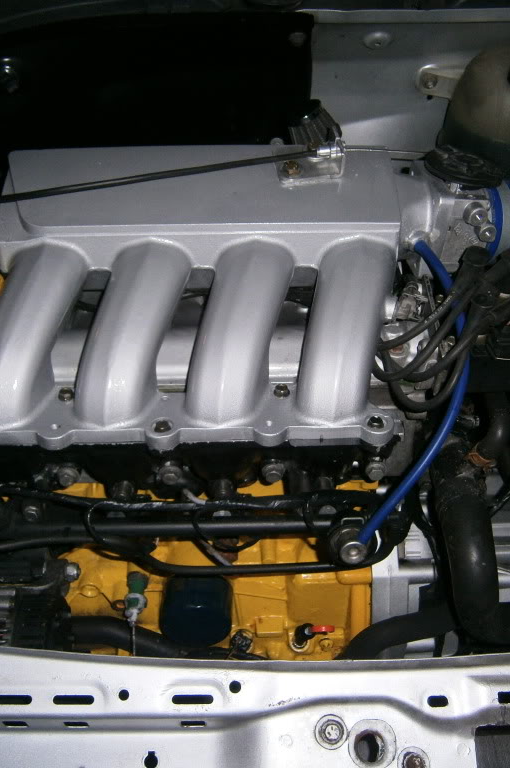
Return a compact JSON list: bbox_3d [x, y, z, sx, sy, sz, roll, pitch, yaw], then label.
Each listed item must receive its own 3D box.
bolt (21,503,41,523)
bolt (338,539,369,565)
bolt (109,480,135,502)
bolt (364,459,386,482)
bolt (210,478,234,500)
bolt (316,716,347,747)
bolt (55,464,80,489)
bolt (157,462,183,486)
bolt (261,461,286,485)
[{"bbox_3d":[-0.206,0.119,0.710,0.016,0.016,0.013,0,30,0],"label":"bolt"},{"bbox_3d":[0.087,0.149,0.680,0.023,0.023,0.016,0,24,0],"label":"bolt"},{"bbox_3d":[-0.121,0.099,0.705,0.021,0.021,0.020,0,37,0],"label":"bolt"},{"bbox_3d":[0.108,0.079,0.695,0.018,0.018,0.015,0,30,0],"label":"bolt"},{"bbox_3d":[-0.031,0.097,0.705,0.021,0.021,0.020,0,37,0],"label":"bolt"},{"bbox_3d":[0.055,0.251,0.555,0.022,0.012,0.022,0,57,0],"label":"bolt"},{"bbox_3d":[-0.169,0.084,0.695,0.021,0.021,0.016,0,29,0],"label":"bolt"},{"bbox_3d":[-0.076,0.082,0.695,0.021,0.021,0.016,0,29,0],"label":"bolt"},{"bbox_3d":[0.017,0.080,0.695,0.021,0.021,0.016,0,29,0],"label":"bolt"}]

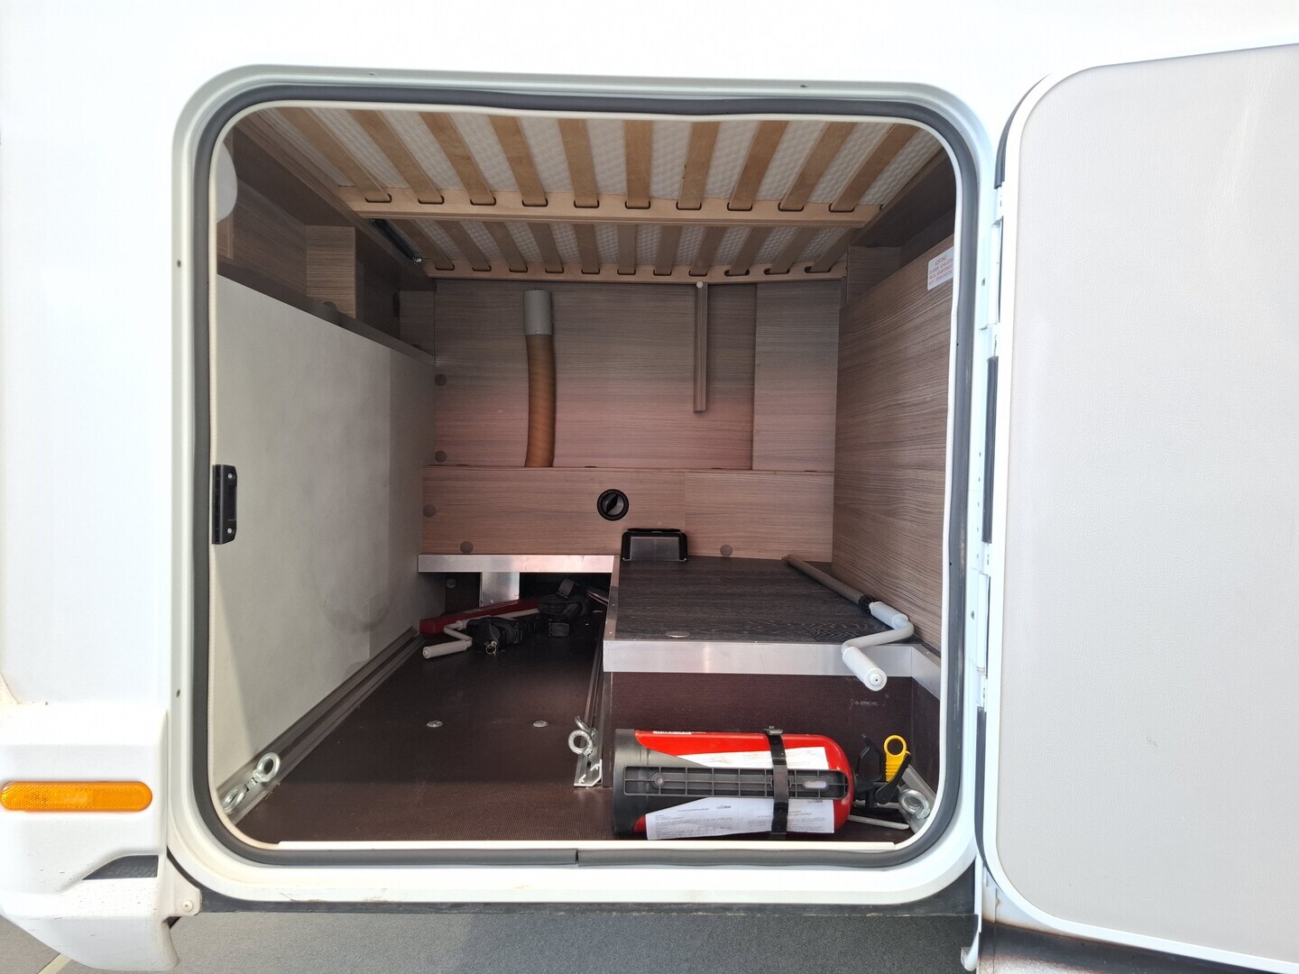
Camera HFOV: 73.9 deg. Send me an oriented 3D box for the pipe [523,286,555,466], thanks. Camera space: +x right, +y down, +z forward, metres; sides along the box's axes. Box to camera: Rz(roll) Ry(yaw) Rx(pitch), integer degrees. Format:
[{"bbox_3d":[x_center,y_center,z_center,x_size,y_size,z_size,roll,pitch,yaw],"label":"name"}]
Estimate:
[{"bbox_3d":[-0.268,-0.266,2.102,0.074,0.433,0.070,1,3,0],"label":"pipe"}]

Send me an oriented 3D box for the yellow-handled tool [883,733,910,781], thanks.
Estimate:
[{"bbox_3d":[0.288,0.315,1.005,0.028,0.056,0.012,6,3,-1],"label":"yellow-handled tool"}]

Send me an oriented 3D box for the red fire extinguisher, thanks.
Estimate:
[{"bbox_3d":[0.102,0.344,0.998,0.293,0.117,0.122,1,3,0],"label":"red fire extinguisher"}]

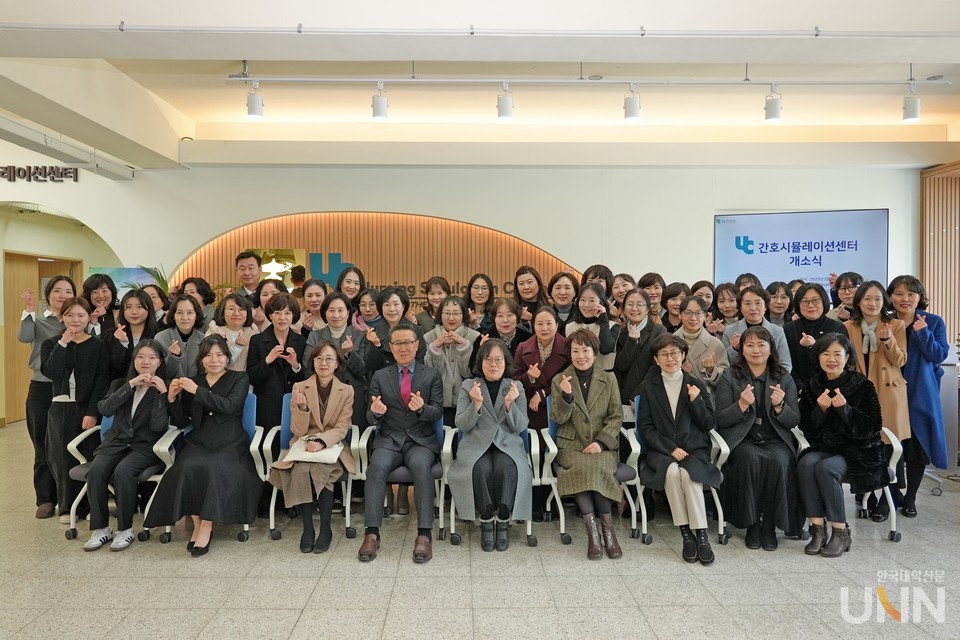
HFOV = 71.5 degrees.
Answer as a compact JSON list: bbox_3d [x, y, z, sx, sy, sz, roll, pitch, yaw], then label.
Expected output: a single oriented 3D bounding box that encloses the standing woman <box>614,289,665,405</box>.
[{"bbox_3d":[1.110,0.571,4.697,0.480,1.600,0.340,1,3,17],"label":"standing woman"}]

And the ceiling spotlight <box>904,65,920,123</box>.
[{"bbox_3d":[2.894,-1.517,4.460,0.105,0.371,0.100,0,1,1],"label":"ceiling spotlight"}]

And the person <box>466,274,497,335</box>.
[{"bbox_3d":[0.012,0.489,5.150,0.470,1.694,0.340,0,1,-2],"label":"person"}]

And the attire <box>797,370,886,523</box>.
[{"bbox_3d":[2.299,0.778,4.260,0.540,0.860,0.600,1,2,24],"label":"attire"}]

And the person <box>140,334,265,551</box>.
[{"bbox_3d":[-1.711,0.725,4.189,0.620,1.250,0.740,0,1,-8],"label":"person"}]

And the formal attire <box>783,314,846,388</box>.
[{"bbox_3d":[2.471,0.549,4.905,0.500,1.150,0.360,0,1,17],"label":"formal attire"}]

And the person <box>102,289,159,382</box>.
[{"bbox_3d":[-2.483,0.561,4.750,0.470,1.554,0.340,0,1,-20],"label":"person"}]

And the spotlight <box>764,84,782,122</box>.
[{"bbox_3d":[2.096,-1.557,4.760,0.114,0.255,0.116,0,1,0],"label":"spotlight"}]

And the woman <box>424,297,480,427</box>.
[{"bbox_3d":[-0.201,0.591,4.700,0.470,1.507,0.380,0,1,-2],"label":"woman"}]

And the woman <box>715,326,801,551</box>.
[{"bbox_3d":[1.814,0.729,4.405,0.540,1.315,0.720,1,3,12],"label":"woman"}]

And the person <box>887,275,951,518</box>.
[{"bbox_3d":[3.078,0.519,4.700,0.470,1.667,0.360,1,1,36],"label":"person"}]

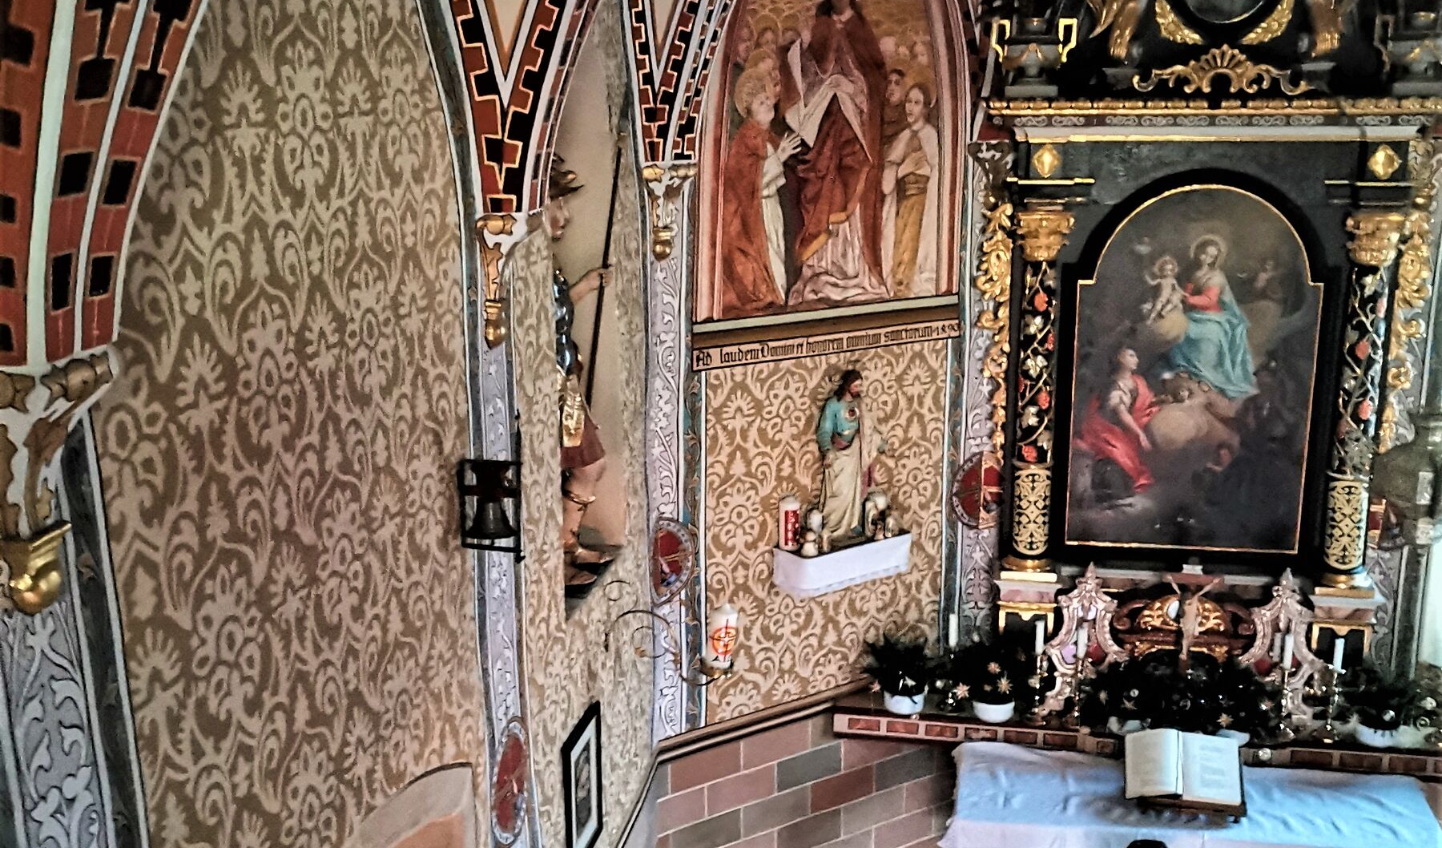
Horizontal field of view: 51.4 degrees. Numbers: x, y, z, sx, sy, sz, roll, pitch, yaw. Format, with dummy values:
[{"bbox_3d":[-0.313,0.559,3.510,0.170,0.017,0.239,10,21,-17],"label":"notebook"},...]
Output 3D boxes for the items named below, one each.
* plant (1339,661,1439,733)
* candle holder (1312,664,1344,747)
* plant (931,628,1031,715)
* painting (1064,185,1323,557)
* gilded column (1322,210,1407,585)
[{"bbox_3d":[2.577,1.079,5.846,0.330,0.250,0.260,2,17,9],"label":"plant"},{"bbox_3d":[2.354,1.098,5.817,0.085,0.270,0.085,2,17,9],"label":"candle holder"},{"bbox_3d":[1.068,0.992,6.086,0.360,0.300,0.280,2,17,9],"label":"plant"},{"bbox_3d":[1.831,-0.193,5.834,0.895,1.454,0.050,2,17,9],"label":"painting"},{"bbox_3d":[2.412,-0.071,5.652,0.200,1.435,0.200,2,17,9],"label":"gilded column"}]

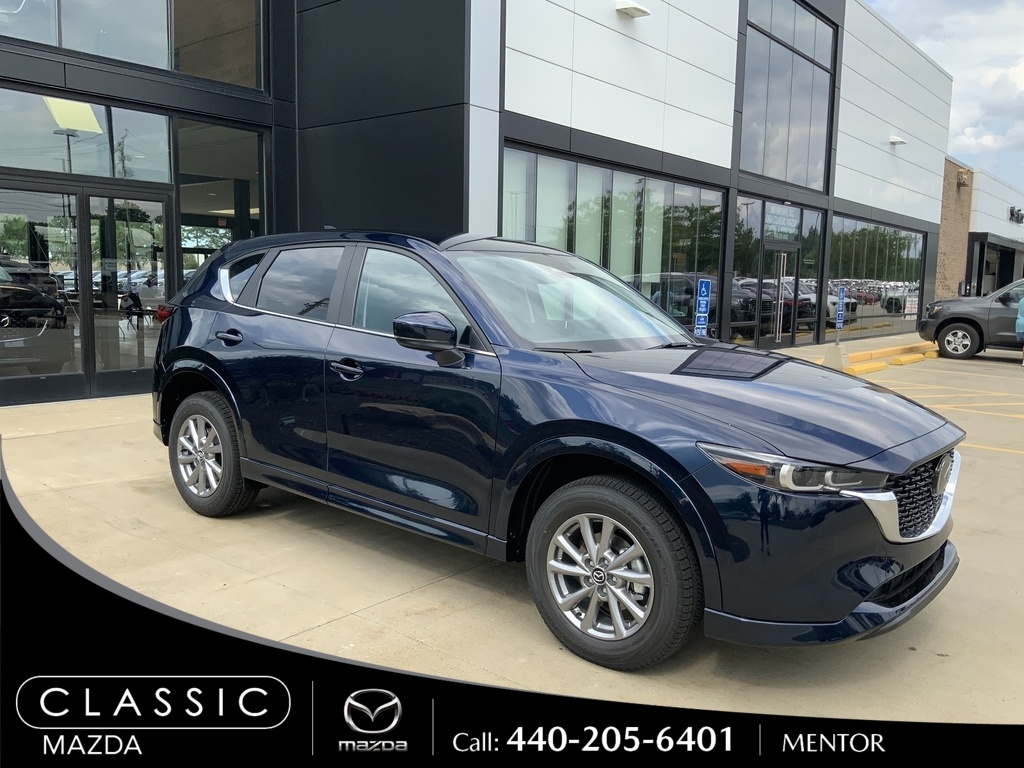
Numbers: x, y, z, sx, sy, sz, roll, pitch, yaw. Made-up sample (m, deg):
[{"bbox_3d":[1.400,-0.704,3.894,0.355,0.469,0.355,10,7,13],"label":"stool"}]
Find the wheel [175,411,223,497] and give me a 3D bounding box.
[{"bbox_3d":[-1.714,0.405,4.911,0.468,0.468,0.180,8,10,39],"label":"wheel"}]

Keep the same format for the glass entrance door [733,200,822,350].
[{"bbox_3d":[5.635,-2.226,17.989,0.150,2.970,4.550,6,9,39],"label":"glass entrance door"}]

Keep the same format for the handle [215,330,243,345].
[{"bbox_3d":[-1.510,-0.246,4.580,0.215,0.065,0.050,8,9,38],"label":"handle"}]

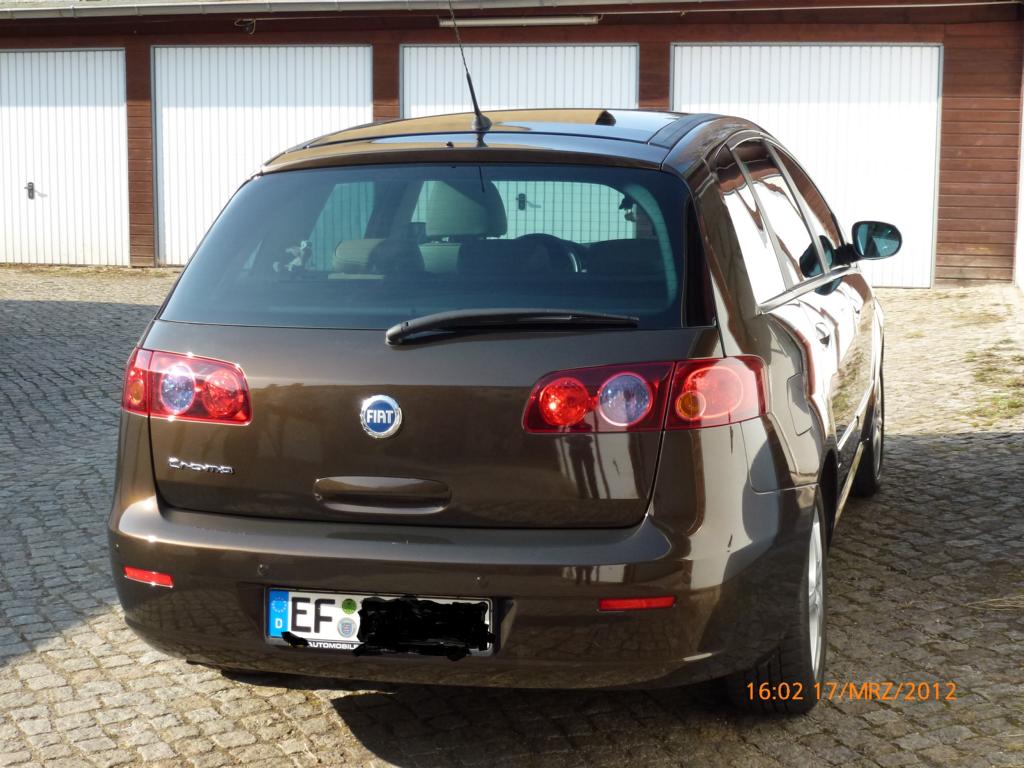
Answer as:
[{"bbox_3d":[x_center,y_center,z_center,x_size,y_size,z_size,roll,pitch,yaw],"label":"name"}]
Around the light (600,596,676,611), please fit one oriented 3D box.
[{"bbox_3d":[0.269,0.464,3.592,0.163,0.027,0.025,-2,9,-4],"label":"light"}]

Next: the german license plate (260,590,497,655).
[{"bbox_3d":[-0.296,0.526,3.720,0.530,0.125,0.020,1,6,16],"label":"german license plate"}]

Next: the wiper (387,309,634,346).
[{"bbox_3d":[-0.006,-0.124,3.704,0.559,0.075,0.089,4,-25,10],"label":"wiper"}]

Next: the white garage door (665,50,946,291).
[{"bbox_3d":[2.596,-1.957,15.106,2.375,2.125,0.080,2,8,12],"label":"white garage door"}]

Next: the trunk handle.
[{"bbox_3d":[-0.285,0.245,3.740,0.322,0.082,0.040,1,5,16],"label":"trunk handle"}]

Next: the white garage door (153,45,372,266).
[{"bbox_3d":[-2.388,-2.157,16.137,2.199,2.125,0.080,2,8,12],"label":"white garage door"}]

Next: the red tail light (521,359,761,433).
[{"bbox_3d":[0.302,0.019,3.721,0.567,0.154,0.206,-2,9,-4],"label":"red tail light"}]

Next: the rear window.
[{"bbox_3d":[-0.206,-0.316,3.978,1.276,0.102,0.573,1,53,16],"label":"rear window"}]

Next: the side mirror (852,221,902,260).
[{"bbox_3d":[1.346,-0.530,6.195,0.190,0.155,0.110,2,9,21],"label":"side mirror"}]

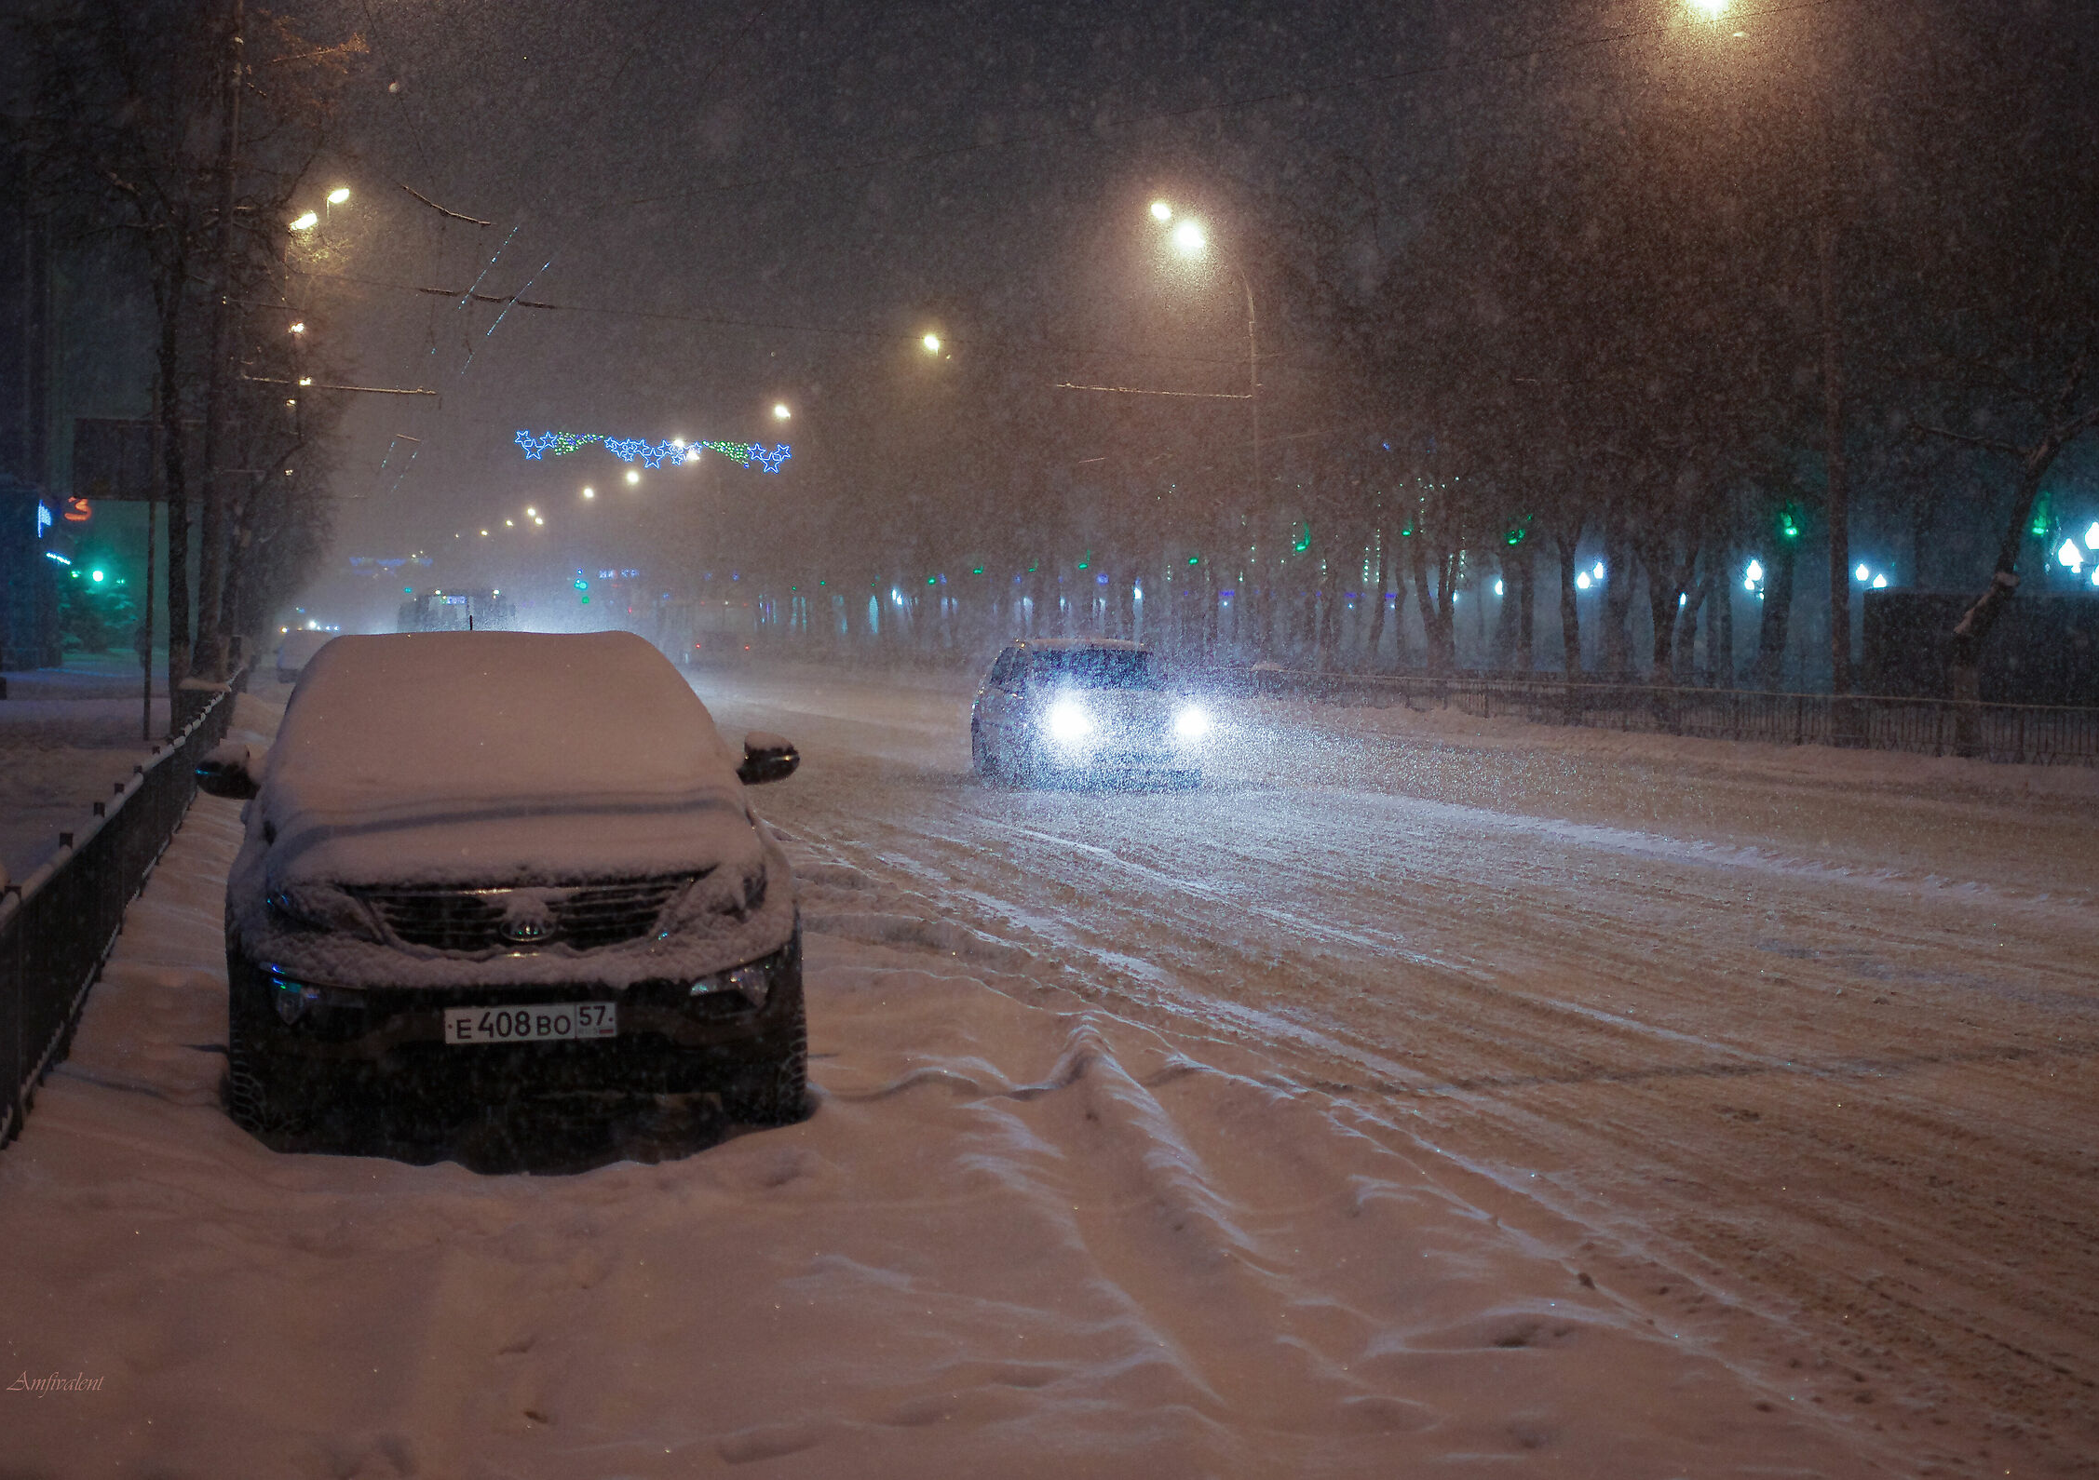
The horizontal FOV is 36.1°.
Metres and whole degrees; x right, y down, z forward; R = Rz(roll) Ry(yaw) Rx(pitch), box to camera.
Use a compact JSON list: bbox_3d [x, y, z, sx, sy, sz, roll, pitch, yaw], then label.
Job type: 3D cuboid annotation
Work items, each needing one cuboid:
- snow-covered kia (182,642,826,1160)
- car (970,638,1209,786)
[{"bbox_3d":[-2.093,0.441,12.046,1.930,1.690,4.450,0,2,-13],"label":"snow-covered kia"},{"bbox_3d":[0.357,-0.308,34.352,1.740,1.540,4.150,0,2,-13],"label":"car"}]

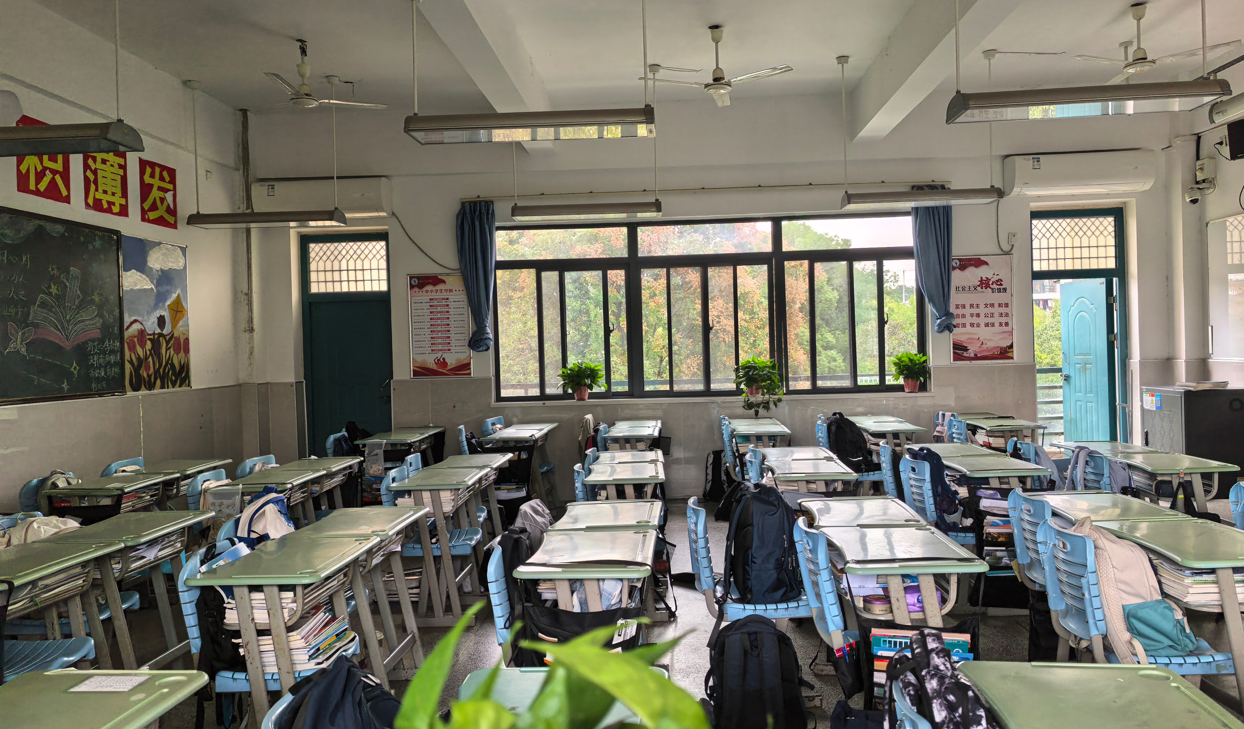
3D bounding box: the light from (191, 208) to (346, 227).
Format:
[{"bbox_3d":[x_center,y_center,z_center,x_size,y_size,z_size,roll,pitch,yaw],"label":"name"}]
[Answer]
[{"bbox_3d":[-2.942,-1.214,7.172,1.240,0.115,0.260,-2,1,4],"label":"light"}]

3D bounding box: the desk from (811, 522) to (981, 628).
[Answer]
[{"bbox_3d":[0.937,0.990,2.947,0.430,0.746,0.600,-2,1,3],"label":"desk"}]

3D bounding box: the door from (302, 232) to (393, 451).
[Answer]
[{"bbox_3d":[-2.658,0.047,8.459,0.920,2.635,0.090,-2,1,4],"label":"door"}]

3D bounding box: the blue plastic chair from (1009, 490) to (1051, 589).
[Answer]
[{"bbox_3d":[1.889,0.927,3.448,0.500,0.815,0.420,-2,1,3],"label":"blue plastic chair"}]

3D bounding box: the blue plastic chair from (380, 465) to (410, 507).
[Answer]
[{"bbox_3d":[-1.049,0.990,4.869,0.500,0.815,0.420,-2,1,3],"label":"blue plastic chair"}]

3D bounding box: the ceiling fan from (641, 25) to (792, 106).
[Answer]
[{"bbox_3d":[0.684,-2.167,6.212,1.130,0.480,1.060,-2,1,4],"label":"ceiling fan"}]

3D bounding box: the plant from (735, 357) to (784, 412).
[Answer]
[{"bbox_3d":[1.270,0.185,8.024,0.470,0.540,0.420,-2,1,3],"label":"plant"}]

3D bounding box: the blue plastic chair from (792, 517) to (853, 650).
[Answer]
[{"bbox_3d":[0.885,0.955,3.018,0.490,0.790,0.410,-2,1,4],"label":"blue plastic chair"}]

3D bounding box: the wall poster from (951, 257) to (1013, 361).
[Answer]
[{"bbox_3d":[3.413,-0.525,8.172,0.610,1.020,0.025,-2,1,3],"label":"wall poster"}]

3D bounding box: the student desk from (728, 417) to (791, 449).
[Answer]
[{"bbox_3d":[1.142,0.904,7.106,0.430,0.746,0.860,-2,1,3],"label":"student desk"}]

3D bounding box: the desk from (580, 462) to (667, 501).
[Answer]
[{"bbox_3d":[0.033,0.973,4.816,0.440,0.745,0.600,-2,1,4],"label":"desk"}]

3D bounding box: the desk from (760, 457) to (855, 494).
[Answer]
[{"bbox_3d":[1.048,0.944,4.781,0.440,0.745,0.600,-2,1,4],"label":"desk"}]

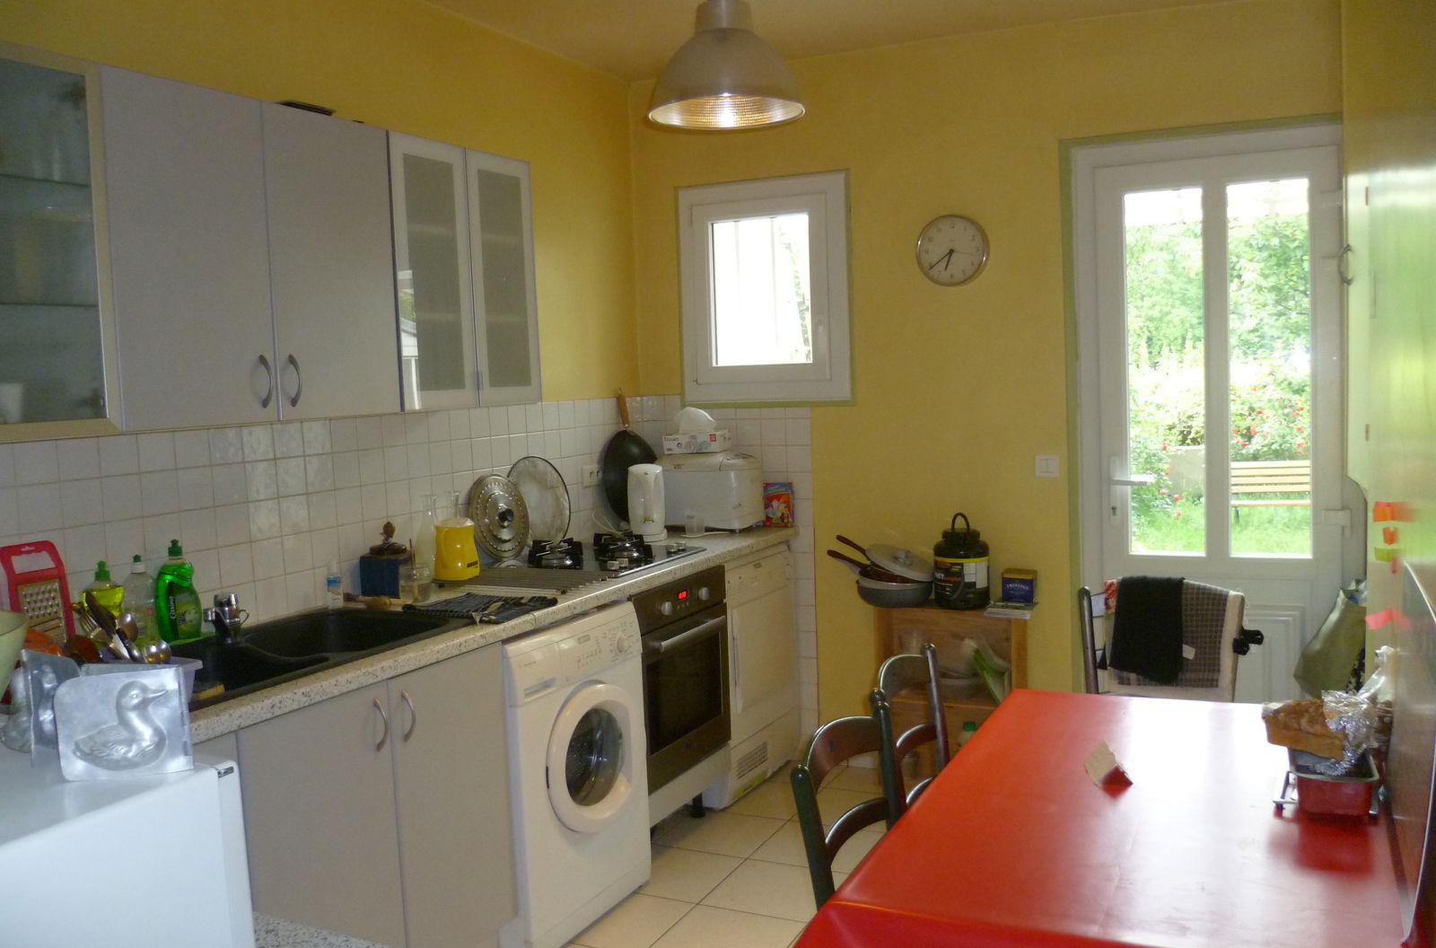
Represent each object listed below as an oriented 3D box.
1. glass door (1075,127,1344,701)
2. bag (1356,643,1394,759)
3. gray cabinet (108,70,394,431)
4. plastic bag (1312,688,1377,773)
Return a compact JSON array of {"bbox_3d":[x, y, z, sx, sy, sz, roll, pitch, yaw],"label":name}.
[{"bbox_3d":[1.584,0.017,3.746,0.814,2.177,0.100,0,5,24],"label":"glass door"},{"bbox_3d":[1.145,0.410,2.041,0.085,0.200,0.160,0,5,26],"label":"bag"},{"bbox_3d":[-1.111,-0.457,2.594,0.330,0.700,0.800,0,5,27],"label":"gray cabinet"},{"bbox_3d":[0.998,0.402,1.859,0.110,0.130,0.130,0,5,27],"label":"plastic bag"}]

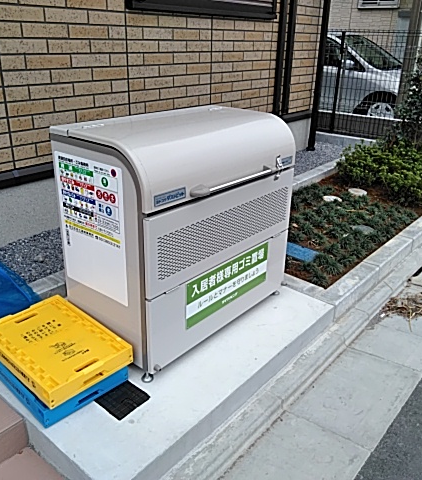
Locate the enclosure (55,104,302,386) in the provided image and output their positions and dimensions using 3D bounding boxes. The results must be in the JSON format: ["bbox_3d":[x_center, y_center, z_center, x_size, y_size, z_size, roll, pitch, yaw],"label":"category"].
[{"bbox_3d":[-0.107,-0.062,2.243,0.513,0.936,0.985,18,27,36],"label":"enclosure"}]

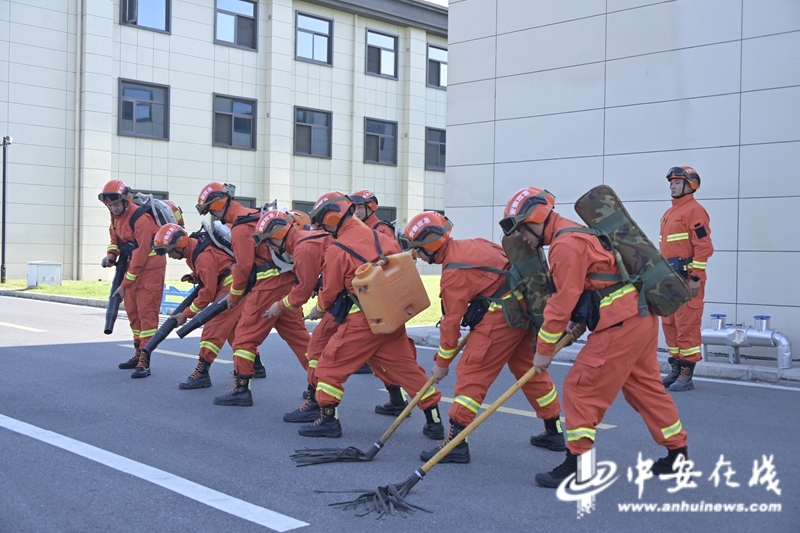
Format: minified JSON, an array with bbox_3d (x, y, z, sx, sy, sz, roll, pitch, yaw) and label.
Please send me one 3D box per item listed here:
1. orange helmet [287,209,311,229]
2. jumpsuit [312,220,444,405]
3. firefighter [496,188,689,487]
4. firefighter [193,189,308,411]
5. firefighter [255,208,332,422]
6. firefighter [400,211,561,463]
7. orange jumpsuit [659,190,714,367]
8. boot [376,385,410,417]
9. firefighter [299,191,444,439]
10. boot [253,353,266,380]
[{"bbox_3d":[-0.708,-0.295,6.350,0.270,0.210,0.230,1,1,12],"label":"orange helmet"},{"bbox_3d":[-0.130,0.260,5.350,0.670,1.105,0.560,1,1,22],"label":"jumpsuit"},{"bbox_3d":[0.940,0.318,4.370,0.890,1.390,0.580,1,1,8],"label":"firefighter"},{"bbox_3d":[-0.960,0.185,6.430,0.930,1.540,0.600,1,1,12],"label":"firefighter"},{"bbox_3d":[-0.440,0.301,5.860,0.930,1.340,0.600,1,1,12],"label":"firefighter"},{"bbox_3d":[0.465,0.349,4.860,0.850,1.300,0.580,1,1,12],"label":"firefighter"},{"bbox_3d":[2.353,0.093,7.520,0.290,1.370,0.500,0,1,-40],"label":"orange jumpsuit"},{"bbox_3d":[-0.053,0.868,6.020,0.280,0.215,0.110,1,1,26],"label":"boot"},{"bbox_3d":[-0.165,0.267,5.350,0.780,1.430,0.600,1,1,22],"label":"firefighter"},{"bbox_3d":[-1.253,0.818,7.680,0.290,0.235,0.110,1,1,15],"label":"boot"}]

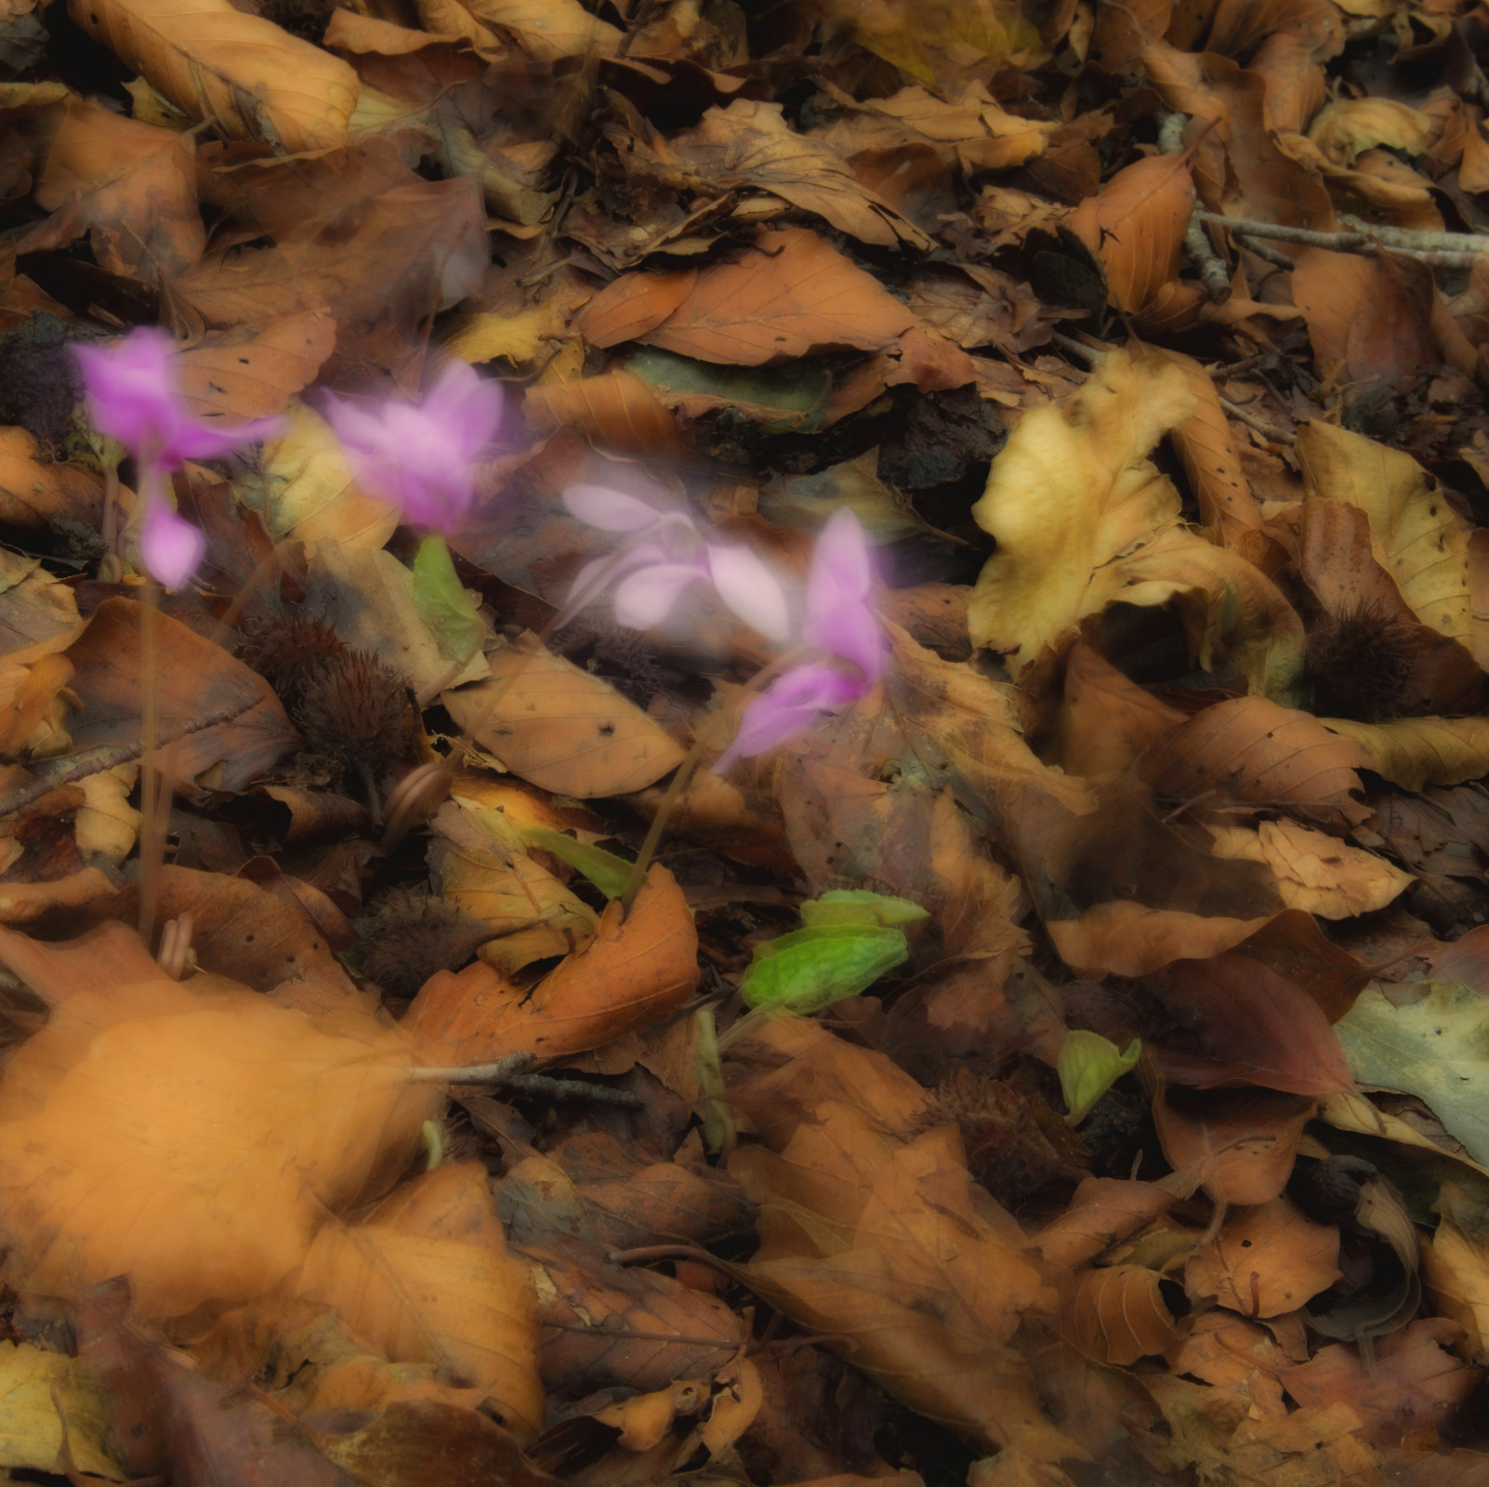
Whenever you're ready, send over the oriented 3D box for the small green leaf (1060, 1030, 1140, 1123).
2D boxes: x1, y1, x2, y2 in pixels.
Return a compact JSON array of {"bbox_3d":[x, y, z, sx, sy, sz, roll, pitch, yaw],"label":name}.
[{"bbox_3d":[0.064,0.060,0.766,0.015,0.015,0.010,0,40,0],"label":"small green leaf"}]

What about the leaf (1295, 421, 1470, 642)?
[{"bbox_3d":[0.132,-0.044,0.886,0.021,0.023,0.047,-19,44,-21],"label":"leaf"}]

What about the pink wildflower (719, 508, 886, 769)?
[{"bbox_3d":[0.010,-0.019,0.770,0.029,0.038,0.025,0,40,0],"label":"pink wildflower"}]

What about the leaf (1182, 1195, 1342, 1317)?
[{"bbox_3d":[0.096,0.095,0.795,0.028,0.009,0.029,-18,60,-11],"label":"leaf"}]

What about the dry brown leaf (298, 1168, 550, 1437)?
[{"bbox_3d":[-0.058,0.100,0.770,0.042,0.018,0.051,-23,64,-12],"label":"dry brown leaf"}]

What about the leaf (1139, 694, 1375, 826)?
[{"bbox_3d":[0.107,0.004,0.895,0.048,0.011,0.026,7,52,1],"label":"leaf"}]

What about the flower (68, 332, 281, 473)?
[{"bbox_3d":[-0.104,-0.063,0.780,0.040,0.024,0.028,-4,40,-4],"label":"flower"}]

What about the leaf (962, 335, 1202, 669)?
[{"bbox_3d":[0.075,-0.052,0.943,0.050,0.024,0.074,0,67,0],"label":"leaf"}]

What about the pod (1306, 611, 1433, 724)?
[{"bbox_3d":[0.118,-0.015,0.808,0.023,0.018,0.020,0,40,0],"label":"pod"}]

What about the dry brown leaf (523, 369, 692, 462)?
[{"bbox_3d":[-0.029,-0.071,0.925,0.041,0.012,0.020,5,40,6],"label":"dry brown leaf"}]

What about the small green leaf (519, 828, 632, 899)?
[{"bbox_3d":[-0.031,0.022,0.804,0.020,0.007,0.010,20,44,23],"label":"small green leaf"}]

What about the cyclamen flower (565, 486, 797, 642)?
[{"bbox_3d":[-0.012,-0.032,0.765,0.040,0.024,0.026,0,40,0],"label":"cyclamen flower"}]

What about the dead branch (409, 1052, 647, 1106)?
[{"bbox_3d":[-0.042,0.065,0.821,0.047,0.005,0.008,9,38,8],"label":"dead branch"}]

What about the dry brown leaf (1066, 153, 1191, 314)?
[{"bbox_3d":[0.086,-0.115,0.966,0.028,0.028,0.025,0,40,0],"label":"dry brown leaf"}]

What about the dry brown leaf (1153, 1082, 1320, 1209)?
[{"bbox_3d":[0.087,0.071,0.757,0.029,0.014,0.020,0,40,0],"label":"dry brown leaf"}]

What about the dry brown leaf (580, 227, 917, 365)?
[{"bbox_3d":[0.001,-0.100,0.958,0.076,0.015,0.036,3,40,4],"label":"dry brown leaf"}]

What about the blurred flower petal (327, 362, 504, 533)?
[{"bbox_3d":[-0.057,-0.052,0.745,0.030,0.027,0.024,0,40,0],"label":"blurred flower petal"}]

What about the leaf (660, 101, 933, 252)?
[{"bbox_3d":[0.013,-0.144,1.091,0.069,0.015,0.034,17,40,12],"label":"leaf"}]

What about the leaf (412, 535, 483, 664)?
[{"bbox_3d":[-0.065,-0.032,0.937,0.015,0.009,0.031,0,62,0],"label":"leaf"}]

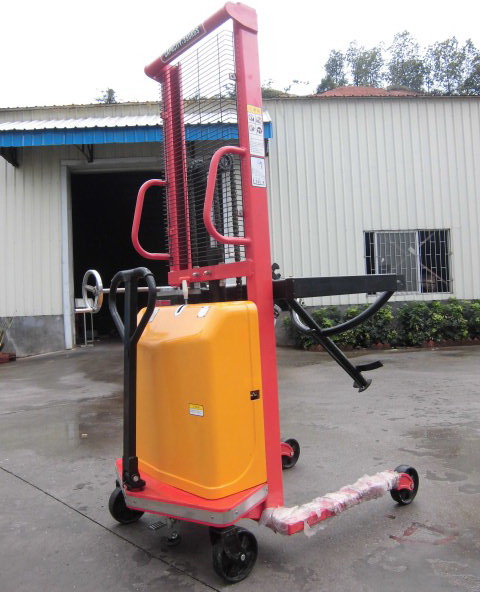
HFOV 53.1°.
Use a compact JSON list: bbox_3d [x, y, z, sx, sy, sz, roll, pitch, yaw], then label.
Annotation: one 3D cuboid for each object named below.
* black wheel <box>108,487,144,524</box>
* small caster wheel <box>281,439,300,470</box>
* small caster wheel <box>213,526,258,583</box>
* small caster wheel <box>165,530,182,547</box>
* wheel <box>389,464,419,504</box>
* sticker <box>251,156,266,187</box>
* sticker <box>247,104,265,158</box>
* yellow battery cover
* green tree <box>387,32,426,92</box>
[{"bbox_3d":[-0.492,0.918,2.136,0.167,0.167,0.047,-1,-2,-41],"label":"black wheel"},{"bbox_3d":[0.272,0.900,2.743,0.167,0.167,0.047,-1,-2,-41],"label":"small caster wheel"},{"bbox_3d":[-0.013,0.879,1.638,0.167,0.167,0.047,-1,-2,-41],"label":"small caster wheel"},{"bbox_3d":[-0.258,0.949,1.882,0.067,0.067,0.030,-1,-2,-41],"label":"small caster wheel"},{"bbox_3d":[0.751,0.859,2.186,0.167,0.167,0.047,-1,-2,-41],"label":"wheel"},{"bbox_3d":[0.078,-0.506,1.969,0.077,0.121,0.004,-1,-2,-41],"label":"sticker"},{"bbox_3d":[0.067,-0.675,1.972,0.078,0.205,0.004,-1,-2,-41],"label":"sticker"},{"bbox_3d":[-0.187,0.399,2.049,0.278,0.719,0.546,-1,-2,-41],"label":"yellow battery cover"},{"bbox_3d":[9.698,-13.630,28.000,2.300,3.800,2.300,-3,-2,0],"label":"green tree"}]

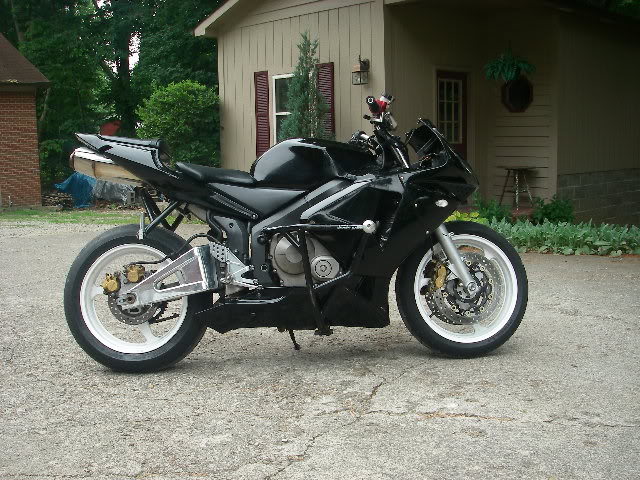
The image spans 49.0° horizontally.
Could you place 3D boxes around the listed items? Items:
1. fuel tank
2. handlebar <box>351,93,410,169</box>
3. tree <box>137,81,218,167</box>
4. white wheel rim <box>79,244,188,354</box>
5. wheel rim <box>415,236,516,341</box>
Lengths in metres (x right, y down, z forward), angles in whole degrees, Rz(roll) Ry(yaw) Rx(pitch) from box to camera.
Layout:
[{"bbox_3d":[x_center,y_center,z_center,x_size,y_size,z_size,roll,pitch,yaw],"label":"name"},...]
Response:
[{"bbox_3d":[-0.029,-0.331,3.071,0.550,0.235,0.340,-1,-2,0],"label":"fuel tank"},{"bbox_3d":[0.252,-0.420,3.066,0.230,0.260,0.660,0,-7,-10],"label":"handlebar"},{"bbox_3d":[-3.131,-2.243,16.000,2.100,2.700,2.100,-1,8,0],"label":"tree"},{"bbox_3d":[-0.785,0.252,3.052,0.463,0.463,0.152,-1,-2,0],"label":"white wheel rim"},{"bbox_3d":[0.619,0.214,3.047,0.463,0.463,0.105,0,-7,-10],"label":"wheel rim"}]

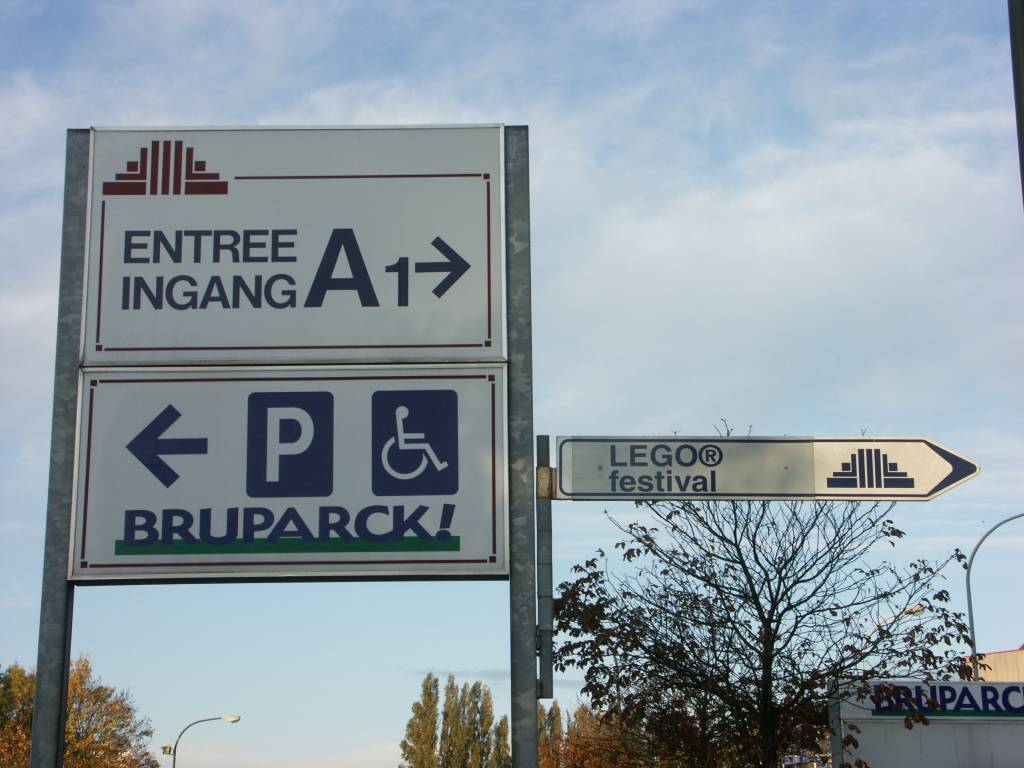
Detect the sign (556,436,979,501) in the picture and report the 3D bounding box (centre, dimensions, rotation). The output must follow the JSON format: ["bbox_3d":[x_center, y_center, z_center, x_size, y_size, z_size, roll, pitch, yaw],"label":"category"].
[{"bbox_3d":[1.207,0.400,8.737,1.999,0.302,0.030,0,-16,-4],"label":"sign"}]

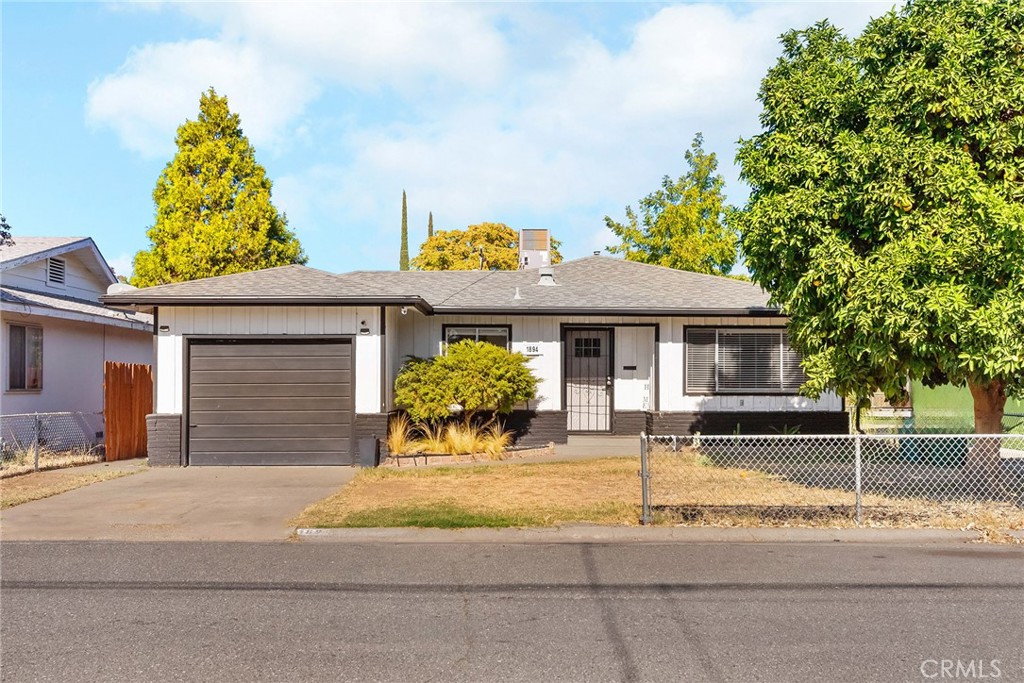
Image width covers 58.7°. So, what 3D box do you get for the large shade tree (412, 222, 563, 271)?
[{"bbox_3d":[-1.130,-0.950,42.000,7.300,9.100,7.300,0,-2,0],"label":"large shade tree"}]

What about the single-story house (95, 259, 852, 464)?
[{"bbox_3d":[0.120,0.070,20.400,13.400,4.600,11.300,0,-2,0],"label":"single-story house"}]

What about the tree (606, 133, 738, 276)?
[{"bbox_3d":[5.640,-2.100,32.000,5.400,10.400,5.400,0,-2,0],"label":"tree"}]

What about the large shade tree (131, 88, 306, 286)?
[{"bbox_3d":[-10.600,-2.950,33.000,6.600,12.200,6.600,0,-2,0],"label":"large shade tree"}]

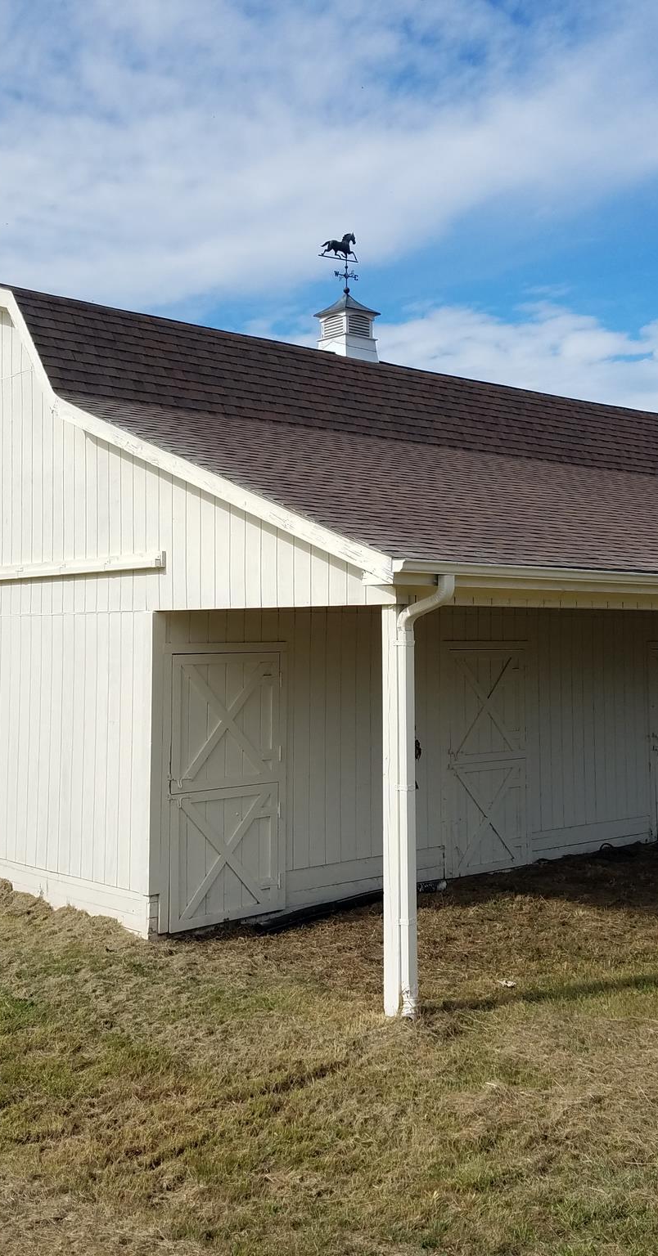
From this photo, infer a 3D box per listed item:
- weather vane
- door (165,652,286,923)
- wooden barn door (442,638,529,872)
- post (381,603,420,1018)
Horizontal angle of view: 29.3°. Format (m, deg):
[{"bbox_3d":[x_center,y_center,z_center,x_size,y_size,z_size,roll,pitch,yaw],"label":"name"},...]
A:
[{"bbox_3d":[0.158,-5.762,19.837,0.718,1.028,0.400,0,-1,-30],"label":"weather vane"},{"bbox_3d":[-0.887,1.380,11.082,1.211,2.373,0.070,1,-1,-42],"label":"door"},{"bbox_3d":[1.681,1.362,13.366,1.253,2.402,0.070,1,-1,-42],"label":"wooden barn door"},{"bbox_3d":[0.474,1.218,8.512,0.150,2.759,0.150,1,-1,-42],"label":"post"}]

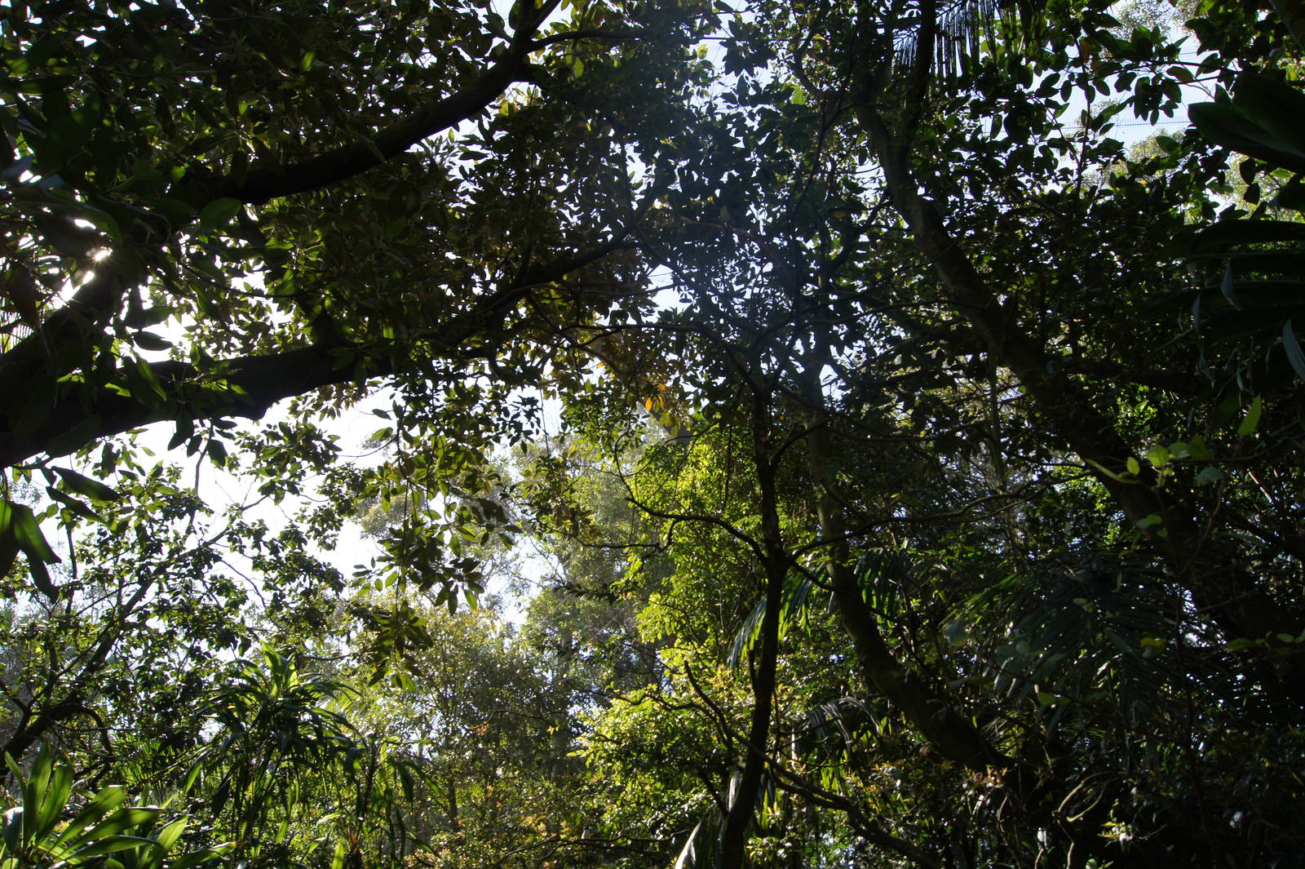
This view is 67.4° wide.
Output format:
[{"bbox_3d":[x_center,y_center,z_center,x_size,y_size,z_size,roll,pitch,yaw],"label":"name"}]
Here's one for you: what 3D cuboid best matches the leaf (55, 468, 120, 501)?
[{"bbox_3d":[-1.388,0.121,2.400,0.168,0.022,0.062,35,-61,-30],"label":"leaf"}]

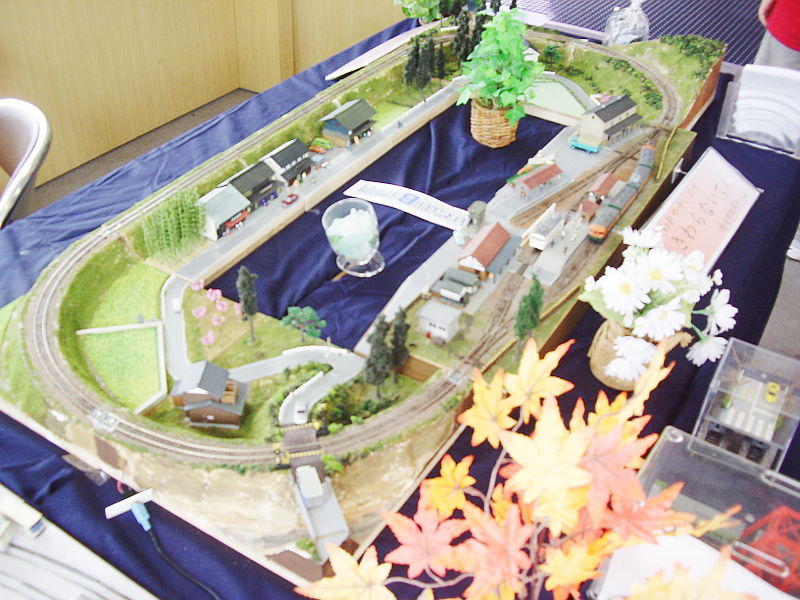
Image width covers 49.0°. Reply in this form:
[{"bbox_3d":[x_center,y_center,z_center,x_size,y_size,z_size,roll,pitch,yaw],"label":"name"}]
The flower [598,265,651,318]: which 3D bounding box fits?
[{"bbox_3d":[0.211,-0.008,0.827,0.047,0.047,0.018,9,1,12],"label":"flower"}]

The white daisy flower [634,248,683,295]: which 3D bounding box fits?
[{"bbox_3d":[0.245,-0.027,0.832,0.045,0.045,0.018,-2,5,-4],"label":"white daisy flower"}]

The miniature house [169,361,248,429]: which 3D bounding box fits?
[{"bbox_3d":[-0.195,0.098,0.904,0.072,0.048,0.049,4,38,1],"label":"miniature house"}]

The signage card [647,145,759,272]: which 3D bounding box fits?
[{"bbox_3d":[0.476,-0.142,1.356,0.107,0.012,0.297,44,46,4],"label":"signage card"}]

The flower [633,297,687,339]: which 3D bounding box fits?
[{"bbox_3d":[0.246,0.018,0.833,0.047,0.020,0.044,-5,75,-8],"label":"flower"}]

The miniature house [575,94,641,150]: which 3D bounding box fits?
[{"bbox_3d":[0.341,-0.289,1.407,0.057,0.048,0.096,31,46,31],"label":"miniature house"}]

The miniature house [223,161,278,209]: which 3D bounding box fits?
[{"bbox_3d":[-0.221,-0.173,1.312,0.058,0.038,0.074,21,41,22],"label":"miniature house"}]

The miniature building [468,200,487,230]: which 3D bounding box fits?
[{"bbox_3d":[0.099,-0.107,1.097,0.017,0.022,0.022,19,39,24],"label":"miniature building"}]

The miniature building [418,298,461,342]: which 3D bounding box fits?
[{"bbox_3d":[0.046,0.026,1.038,0.042,0.028,0.034,19,40,20],"label":"miniature building"}]

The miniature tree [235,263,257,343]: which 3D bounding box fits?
[{"bbox_3d":[-0.155,0.006,0.900,0.021,0.094,0.021,1,35,0],"label":"miniature tree"}]

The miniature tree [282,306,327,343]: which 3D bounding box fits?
[{"bbox_3d":[-0.115,0.031,1.042,0.051,0.049,0.047,2,37,-2],"label":"miniature tree"}]

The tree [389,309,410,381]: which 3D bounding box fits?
[{"bbox_3d":[-0.001,0.050,0.935,0.022,0.106,0.022,2,38,-1],"label":"tree"}]

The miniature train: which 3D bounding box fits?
[{"bbox_3d":[0.320,-0.153,1.232,0.027,0.027,0.249,20,41,20],"label":"miniature train"}]

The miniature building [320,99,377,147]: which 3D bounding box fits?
[{"bbox_3d":[-0.080,-0.284,1.397,0.061,0.047,0.072,22,42,22],"label":"miniature building"}]

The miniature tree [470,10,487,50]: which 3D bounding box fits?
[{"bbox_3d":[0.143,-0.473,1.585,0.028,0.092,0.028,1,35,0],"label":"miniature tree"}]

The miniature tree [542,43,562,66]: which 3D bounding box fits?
[{"bbox_3d":[0.302,-0.484,1.739,0.038,0.042,0.036,21,41,22],"label":"miniature tree"}]

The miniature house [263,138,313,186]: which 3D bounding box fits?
[{"bbox_3d":[-0.165,-0.204,1.294,0.049,0.043,0.065,23,42,23],"label":"miniature house"}]

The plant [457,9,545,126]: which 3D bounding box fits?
[{"bbox_3d":[0.147,-0.354,1.334,0.128,0.155,0.115,1,35,0],"label":"plant"}]

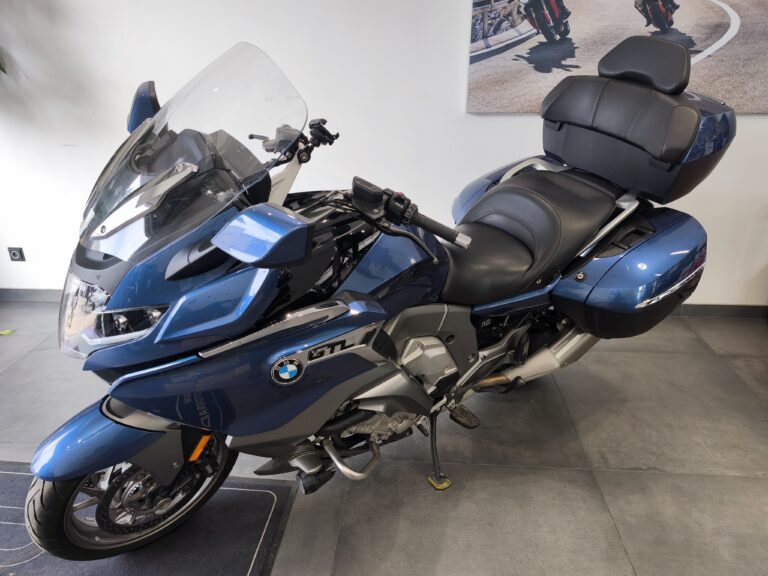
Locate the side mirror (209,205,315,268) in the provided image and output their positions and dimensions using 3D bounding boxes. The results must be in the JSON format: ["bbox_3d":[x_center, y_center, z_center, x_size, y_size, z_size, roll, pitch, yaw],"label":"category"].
[{"bbox_3d":[-0.205,-0.093,0.844,0.145,0.125,0.175,-14,38,-29],"label":"side mirror"}]

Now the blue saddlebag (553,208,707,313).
[{"bbox_3d":[0.902,-0.048,1.795,0.630,0.390,0.250,-14,38,-29],"label":"blue saddlebag"}]

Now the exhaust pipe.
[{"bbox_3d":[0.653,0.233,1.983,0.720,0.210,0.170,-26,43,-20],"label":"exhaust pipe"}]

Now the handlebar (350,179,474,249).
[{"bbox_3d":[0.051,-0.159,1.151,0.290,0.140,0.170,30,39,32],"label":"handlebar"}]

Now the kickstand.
[{"bbox_3d":[0.192,0.588,1.866,0.100,0.250,0.130,-14,27,-29],"label":"kickstand"}]

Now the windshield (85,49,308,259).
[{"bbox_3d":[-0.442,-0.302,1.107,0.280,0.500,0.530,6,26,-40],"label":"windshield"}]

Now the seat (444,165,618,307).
[{"bbox_3d":[0.444,-0.203,1.855,0.740,0.300,0.380,-14,38,-29],"label":"seat"}]

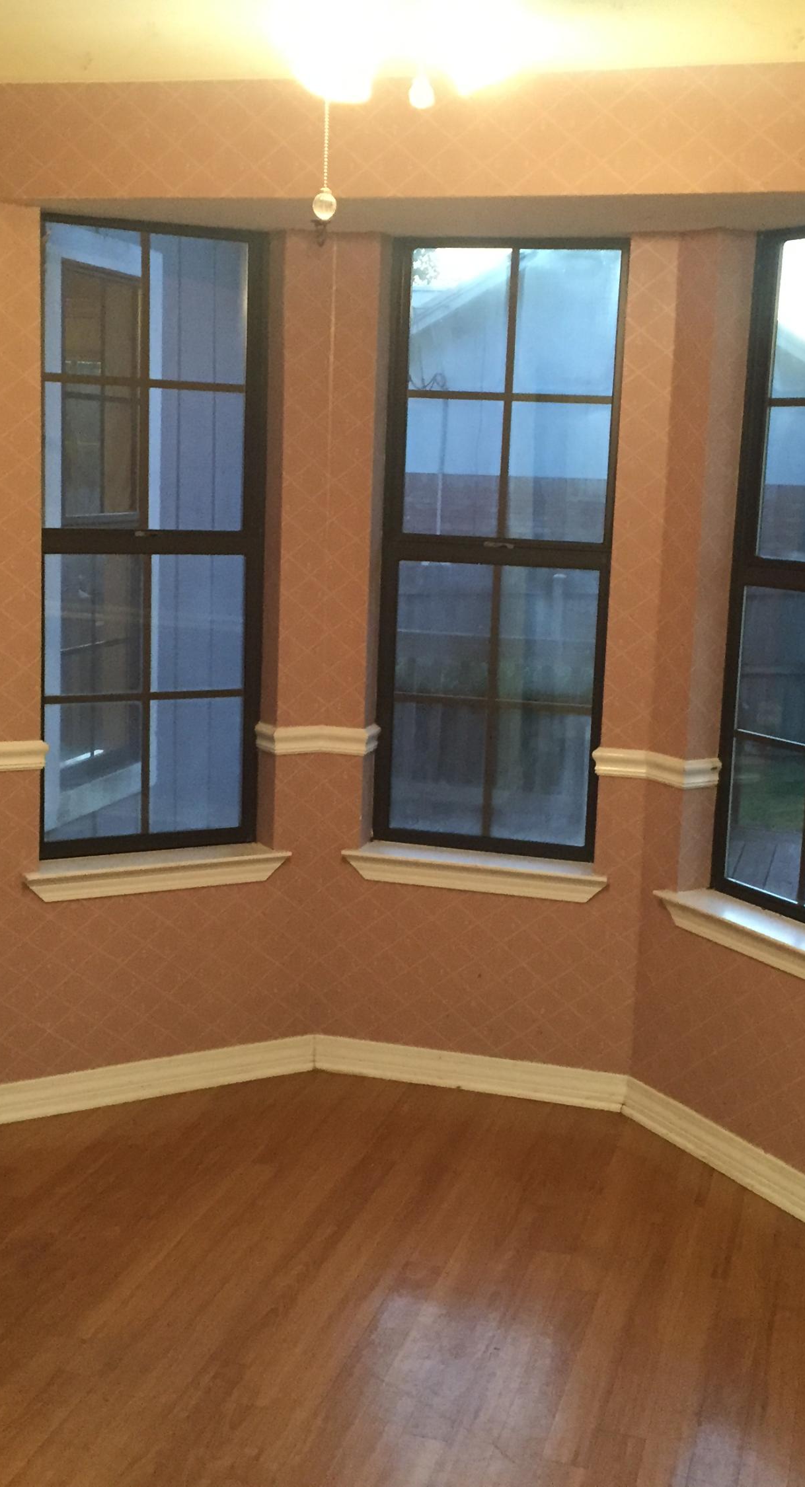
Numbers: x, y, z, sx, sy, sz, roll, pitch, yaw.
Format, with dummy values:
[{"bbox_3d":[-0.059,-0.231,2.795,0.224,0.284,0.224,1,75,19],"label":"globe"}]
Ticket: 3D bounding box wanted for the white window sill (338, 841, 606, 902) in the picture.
[{"bbox_3d":[0.189,0.331,4.195,0.677,0.075,0.135,5,10,15],"label":"white window sill"}]

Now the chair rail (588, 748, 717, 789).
[{"bbox_3d":[0.588,0.052,3.986,0.356,0.070,0.122,9,12,38],"label":"chair rail"}]

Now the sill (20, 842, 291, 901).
[{"bbox_3d":[-0.610,0.323,4.067,0.693,0.075,0.135,-4,11,-31],"label":"sill"}]

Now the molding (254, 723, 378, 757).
[{"bbox_3d":[-0.208,-0.013,4.204,0.333,0.070,0.121,1,9,-8],"label":"molding"}]

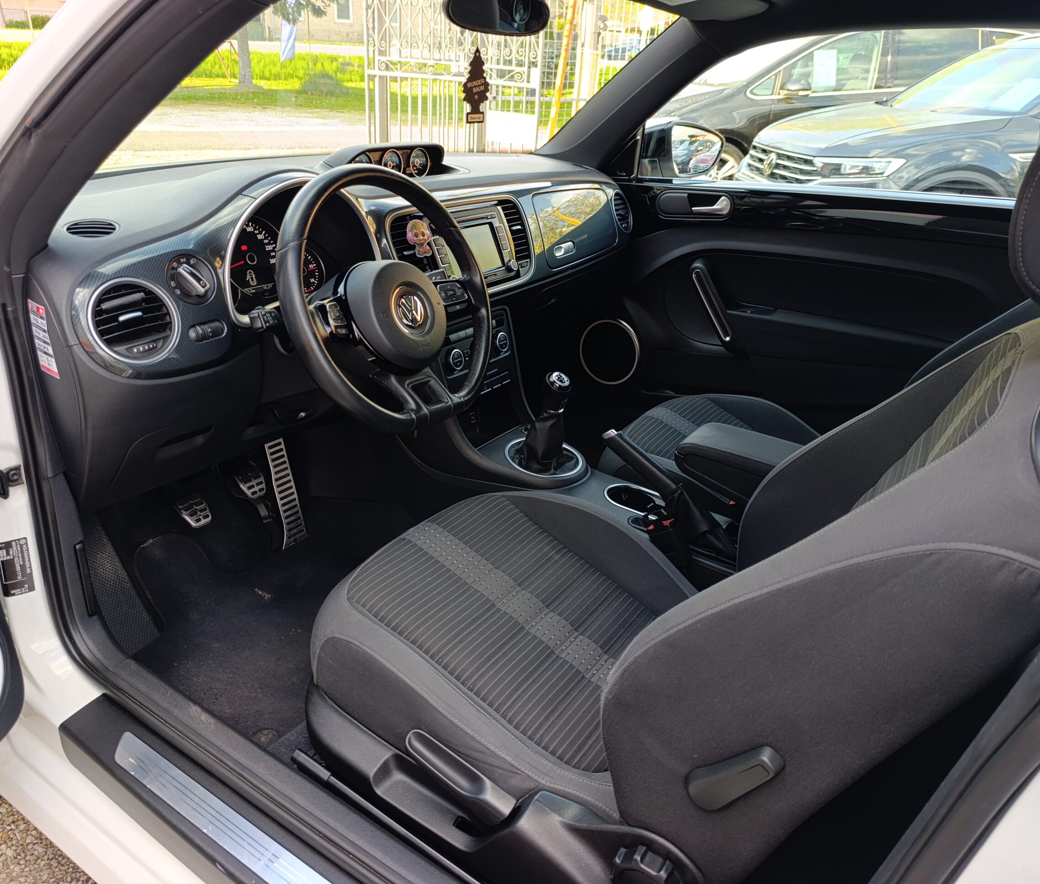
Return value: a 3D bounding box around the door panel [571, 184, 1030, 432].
[{"bbox_3d":[0.652,-0.295,1.853,1.080,0.600,0.140,18,28,30],"label":"door panel"}]

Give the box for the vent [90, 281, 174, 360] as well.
[{"bbox_3d":[-0.470,-0.147,0.943,0.045,0.106,0.106,-6,15,42],"label":"vent"}]

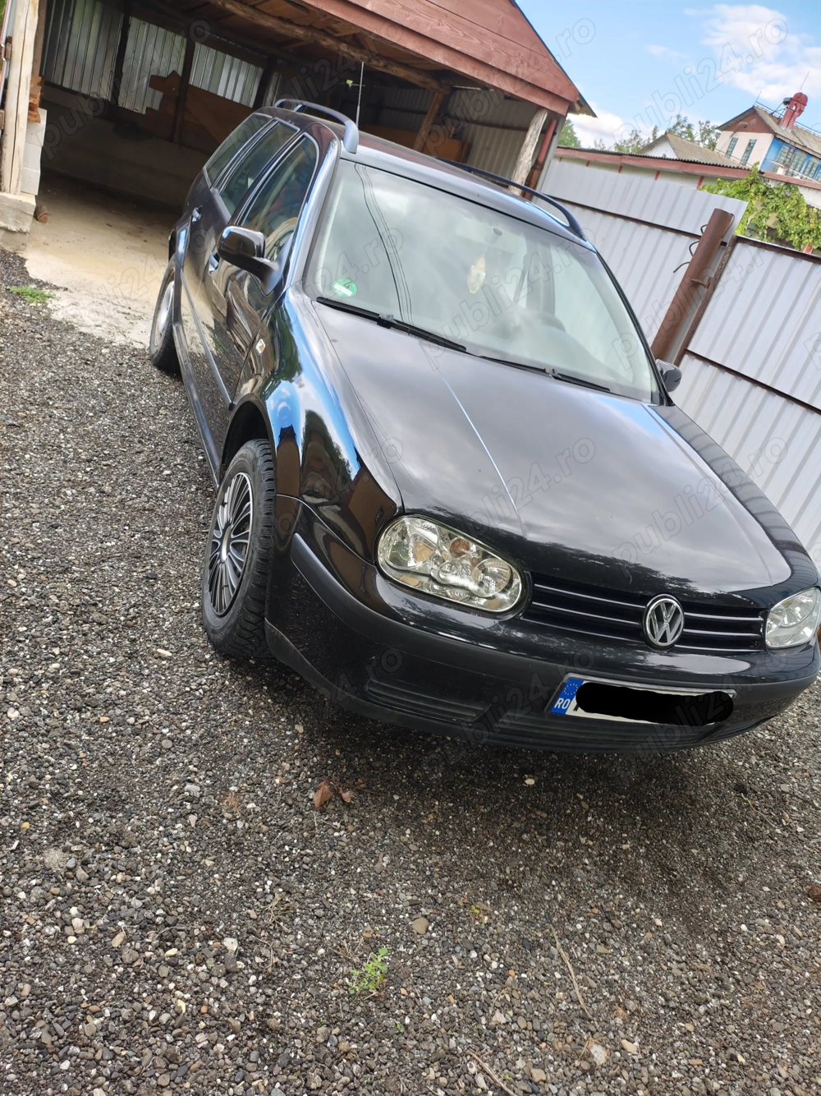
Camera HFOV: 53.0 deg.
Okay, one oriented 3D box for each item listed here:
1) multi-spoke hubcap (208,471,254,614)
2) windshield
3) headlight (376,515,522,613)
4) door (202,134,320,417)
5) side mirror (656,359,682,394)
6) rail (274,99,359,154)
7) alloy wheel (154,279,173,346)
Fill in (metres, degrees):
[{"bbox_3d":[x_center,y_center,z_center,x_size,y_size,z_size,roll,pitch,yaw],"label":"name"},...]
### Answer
[{"bbox_3d":[-0.464,-0.006,2.395,0.160,0.410,0.410,8,27,-28],"label":"multi-spoke hubcap"},{"bbox_3d":[0.305,-0.951,2.918,1.380,0.120,0.770,9,62,-26],"label":"windshield"},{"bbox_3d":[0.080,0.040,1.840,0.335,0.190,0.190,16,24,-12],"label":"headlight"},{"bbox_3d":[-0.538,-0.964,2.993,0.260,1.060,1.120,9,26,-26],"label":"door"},{"bbox_3d":[1.012,-0.701,3.348,0.200,0.150,0.130,9,26,-26],"label":"side mirror"},{"bbox_3d":[-0.467,-1.906,3.645,0.075,0.125,1.860,9,26,-26],"label":"rail"},{"bbox_3d":[-1.258,-1.249,4.432,0.160,0.405,0.405,9,26,-26],"label":"alloy wheel"}]

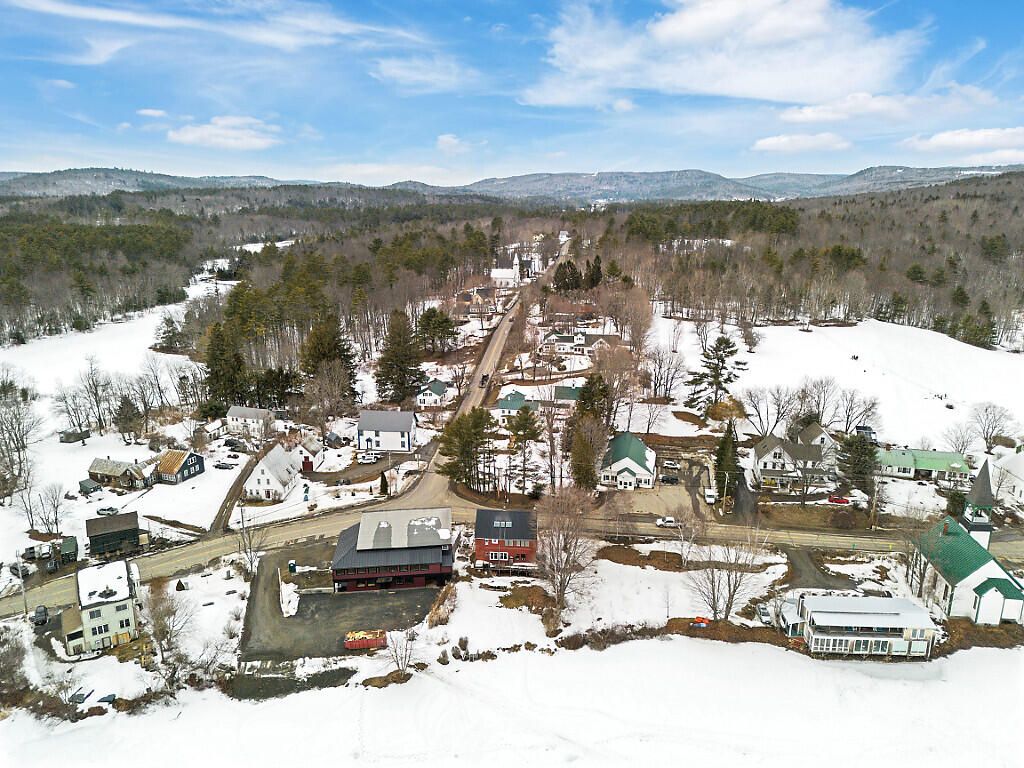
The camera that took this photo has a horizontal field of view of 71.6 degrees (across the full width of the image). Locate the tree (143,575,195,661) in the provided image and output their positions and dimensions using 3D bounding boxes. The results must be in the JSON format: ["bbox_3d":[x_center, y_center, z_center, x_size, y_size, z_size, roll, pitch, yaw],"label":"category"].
[{"bbox_3d":[-54.570,37.720,113.130,8.600,15.250,8.170,0,14,0],"label":"tree"}]

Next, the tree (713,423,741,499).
[{"bbox_3d":[50.872,17.838,167.608,6.200,19.330,6.200,0,15,0],"label":"tree"}]

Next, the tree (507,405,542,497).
[{"bbox_3d":[2.859,16.345,167.401,8.000,23.890,8.000,1,14,1],"label":"tree"}]

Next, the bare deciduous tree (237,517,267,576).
[{"bbox_3d":[-49.530,31.080,135.510,6.110,12.120,5.800,0,14,0],"label":"bare deciduous tree"}]

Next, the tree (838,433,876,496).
[{"bbox_3d":[82.760,19.120,170.070,9.100,15.770,8.650,0,14,0],"label":"tree"}]

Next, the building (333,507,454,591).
[{"bbox_3d":[-23.000,30.660,138.660,22.000,12.000,15.200,-2,15,-6],"label":"building"}]

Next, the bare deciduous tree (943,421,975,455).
[{"bbox_3d":[120.440,15.020,191.780,8.630,9.710,8.630,0,15,0],"label":"bare deciduous tree"}]

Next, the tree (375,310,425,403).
[{"bbox_3d":[-38.961,-9.166,245.888,15.500,32.791,15.000,0,15,0],"label":"tree"}]

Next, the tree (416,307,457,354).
[{"bbox_3d":[-33.140,-23.880,312.210,17.000,20.520,14.500,0,15,0],"label":"tree"}]

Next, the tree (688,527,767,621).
[{"bbox_3d":[36.837,32.919,122.503,12.800,17.077,11.500,0,15,0],"label":"tree"}]

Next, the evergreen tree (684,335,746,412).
[{"bbox_3d":[66.726,-2.837,232.803,19.000,27.198,17.000,0,15,0],"label":"evergreen tree"}]

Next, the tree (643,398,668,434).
[{"bbox_3d":[42.410,9.360,210.110,7.680,11.160,7.680,0,15,0],"label":"tree"}]

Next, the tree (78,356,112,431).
[{"bbox_3d":[-128.302,3.389,218.642,8.500,24.200,8.500,-8,16,-30],"label":"tree"}]

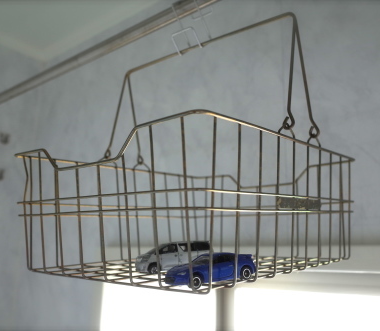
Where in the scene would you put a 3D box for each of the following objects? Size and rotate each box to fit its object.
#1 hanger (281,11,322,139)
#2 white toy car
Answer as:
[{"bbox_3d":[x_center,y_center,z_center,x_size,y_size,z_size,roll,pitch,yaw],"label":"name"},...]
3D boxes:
[{"bbox_3d":[0.110,-0.092,0.391,0.015,0.127,0.067,-8,-11,40],"label":"hanger"},{"bbox_3d":[-0.014,0.085,0.362,0.073,0.028,0.029,1,-9,-19],"label":"white toy car"}]

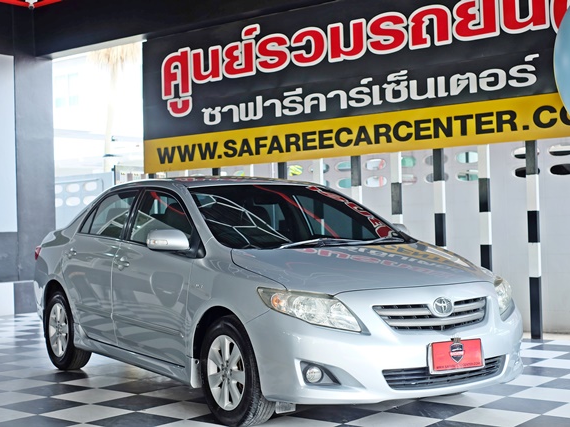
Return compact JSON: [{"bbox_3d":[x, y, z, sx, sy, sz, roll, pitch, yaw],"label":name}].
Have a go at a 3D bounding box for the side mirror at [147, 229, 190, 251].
[{"bbox_3d":[-0.693,0.156,5.583,0.230,0.135,0.150,-1,0,-34],"label":"side mirror"}]

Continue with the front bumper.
[{"bbox_3d":[0.699,0.692,5.170,1.740,0.570,0.630,-1,0,-34],"label":"front bumper"}]

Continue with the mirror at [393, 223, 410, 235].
[{"bbox_3d":[0.821,0.139,6.610,0.230,0.135,0.150,-1,0,-34],"label":"mirror"}]

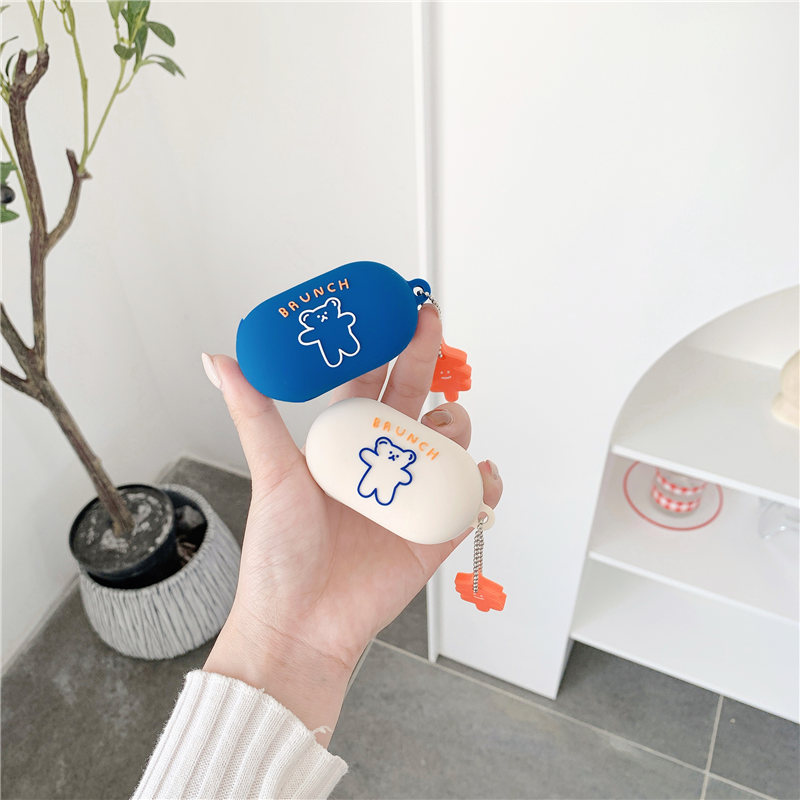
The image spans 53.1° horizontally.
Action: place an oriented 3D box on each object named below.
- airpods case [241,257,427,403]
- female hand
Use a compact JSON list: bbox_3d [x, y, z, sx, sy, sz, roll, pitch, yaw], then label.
[{"bbox_3d":[-0.025,-0.028,0.313,0.080,0.043,0.030,-25,6,-9],"label":"airpods case"},{"bbox_3d":[-0.032,0.043,0.330,0.130,0.075,0.180,20,84,-4],"label":"female hand"}]

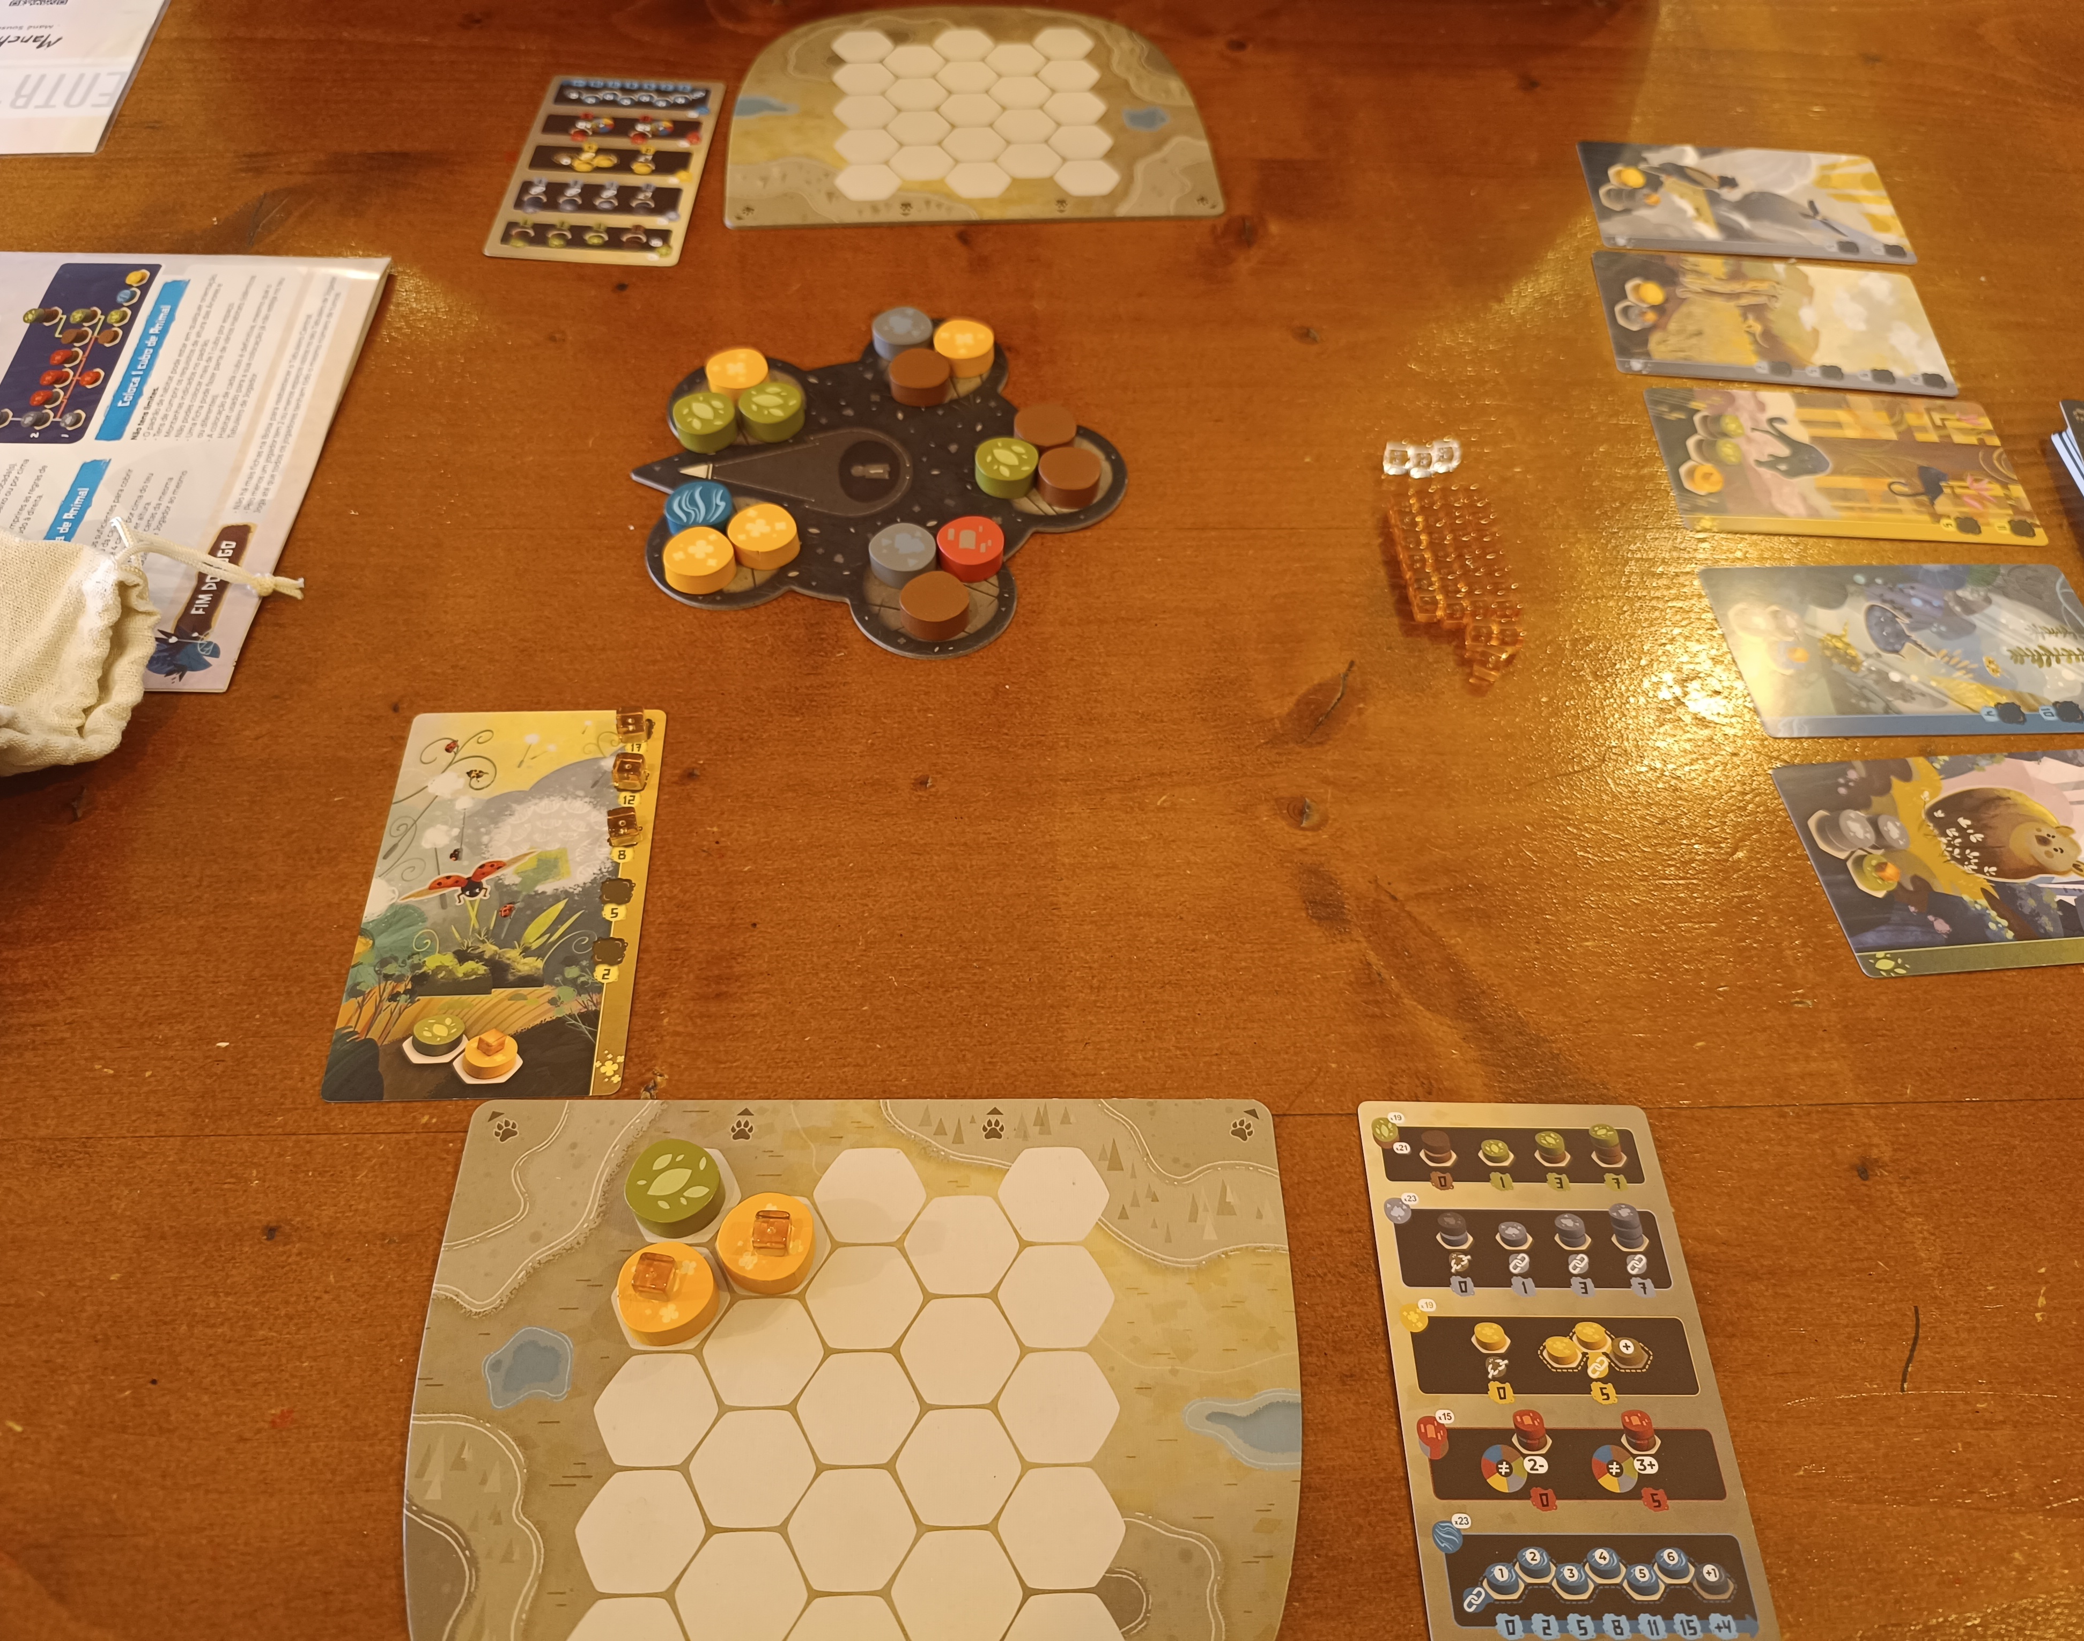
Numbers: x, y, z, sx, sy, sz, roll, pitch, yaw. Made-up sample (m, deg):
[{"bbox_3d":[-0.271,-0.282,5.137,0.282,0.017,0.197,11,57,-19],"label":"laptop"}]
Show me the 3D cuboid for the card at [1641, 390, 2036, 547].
[{"bbox_3d":[0.269,-0.120,0.511,0.120,0.001,0.070,2,55,-1],"label":"card"}]

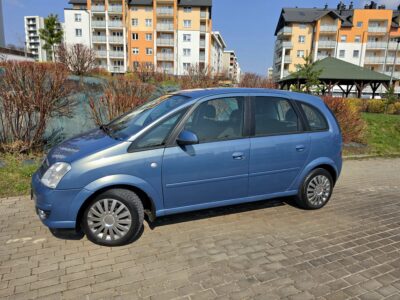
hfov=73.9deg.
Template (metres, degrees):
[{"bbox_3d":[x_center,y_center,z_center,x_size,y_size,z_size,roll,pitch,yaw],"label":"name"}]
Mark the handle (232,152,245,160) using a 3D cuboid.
[{"bbox_3d":[0.424,0.066,2.961,0.155,0.075,0.050,-3,11,-21],"label":"handle"}]

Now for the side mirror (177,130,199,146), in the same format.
[{"bbox_3d":[-0.125,-0.127,2.632,0.170,0.155,0.200,-3,11,-21],"label":"side mirror"}]

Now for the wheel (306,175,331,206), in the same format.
[{"bbox_3d":[1.550,0.522,3.571,0.410,0.410,0.140,-3,11,-21],"label":"wheel"}]

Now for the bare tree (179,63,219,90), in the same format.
[{"bbox_3d":[-0.079,-3.713,14.000,2.050,1.650,1.800,1,11,-1],"label":"bare tree"}]

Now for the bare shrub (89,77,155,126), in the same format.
[{"bbox_3d":[-2.304,-1.365,7.800,1.800,1.500,1.500,-2,11,-16],"label":"bare shrub"}]

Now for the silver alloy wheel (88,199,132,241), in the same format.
[{"bbox_3d":[-0.881,0.666,2.636,0.410,0.410,0.140,-1,11,-6],"label":"silver alloy wheel"}]

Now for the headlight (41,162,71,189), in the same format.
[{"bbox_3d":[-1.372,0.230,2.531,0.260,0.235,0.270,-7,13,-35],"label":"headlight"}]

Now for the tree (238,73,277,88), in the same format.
[{"bbox_3d":[3.894,-4.300,18.000,2.500,2.000,2.200,3,11,11],"label":"tree"}]

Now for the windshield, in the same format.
[{"bbox_3d":[-0.707,-0.449,3.324,0.950,0.140,1.330,-34,20,-12],"label":"windshield"}]

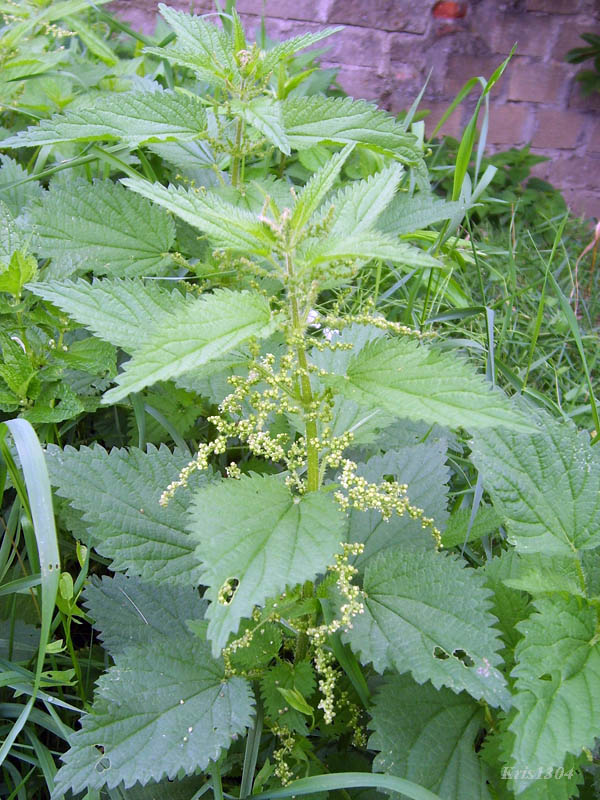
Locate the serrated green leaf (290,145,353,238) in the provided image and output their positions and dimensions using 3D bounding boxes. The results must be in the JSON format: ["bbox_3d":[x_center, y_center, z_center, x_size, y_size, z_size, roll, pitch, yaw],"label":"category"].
[{"bbox_3d":[0.013,-0.115,0.437,0.025,0.012,0.069,10,59,41],"label":"serrated green leaf"}]

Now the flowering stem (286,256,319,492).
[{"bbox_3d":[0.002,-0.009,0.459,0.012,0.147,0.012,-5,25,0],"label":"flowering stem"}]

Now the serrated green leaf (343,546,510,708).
[{"bbox_3d":[0.084,0.143,0.520,0.117,0.022,0.083,34,67,20],"label":"serrated green leaf"}]

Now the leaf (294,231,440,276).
[{"bbox_3d":[0.040,-0.082,0.455,0.076,0.018,0.038,4,41,8],"label":"leaf"}]

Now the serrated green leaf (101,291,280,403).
[{"bbox_3d":[-0.060,-0.030,0.440,0.105,0.018,0.050,-27,56,-22],"label":"serrated green leaf"}]

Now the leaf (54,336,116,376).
[{"bbox_3d":[-0.166,-0.034,0.625,0.052,0.014,0.040,15,54,11],"label":"leaf"}]

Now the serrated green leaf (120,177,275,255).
[{"bbox_3d":[-0.059,-0.108,0.470,0.102,0.016,0.036,24,54,11],"label":"serrated green leaf"}]

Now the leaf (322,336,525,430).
[{"bbox_3d":[0.074,-0.008,0.457,0.118,0.025,0.065,16,50,5],"label":"leaf"}]

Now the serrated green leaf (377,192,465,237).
[{"bbox_3d":[0.085,-0.137,0.605,0.080,0.018,0.045,-11,59,-7],"label":"serrated green leaf"}]

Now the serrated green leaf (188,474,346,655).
[{"bbox_3d":[-0.020,0.090,0.447,0.082,0.025,0.109,16,52,20],"label":"serrated green leaf"}]

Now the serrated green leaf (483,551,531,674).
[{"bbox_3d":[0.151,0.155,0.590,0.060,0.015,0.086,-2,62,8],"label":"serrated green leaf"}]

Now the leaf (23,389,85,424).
[{"bbox_3d":[-0.175,0.005,0.575,0.046,0.013,0.028,-5,59,-13],"label":"leaf"}]

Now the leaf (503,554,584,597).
[{"bbox_3d":[0.155,0.112,0.515,0.053,0.013,0.028,6,60,13],"label":"leaf"}]

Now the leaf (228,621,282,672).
[{"bbox_3d":[-0.033,0.181,0.595,0.045,0.012,0.045,12,51,-13],"label":"leaf"}]

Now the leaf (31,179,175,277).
[{"bbox_3d":[-0.151,-0.126,0.602,0.134,0.022,0.083,13,62,16],"label":"leaf"}]

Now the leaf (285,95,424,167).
[{"bbox_3d":[0.039,-0.201,0.605,0.107,0.025,0.060,7,62,5],"label":"leaf"}]

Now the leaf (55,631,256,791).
[{"bbox_3d":[-0.097,0.207,0.526,0.133,0.022,0.088,-32,46,-9],"label":"leaf"}]

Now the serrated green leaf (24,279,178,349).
[{"bbox_3d":[-0.097,-0.045,0.487,0.145,0.022,0.076,20,52,11],"label":"serrated green leaf"}]

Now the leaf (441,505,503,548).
[{"bbox_3d":[0.140,0.104,0.655,0.059,0.012,0.045,-15,55,-10],"label":"leaf"}]

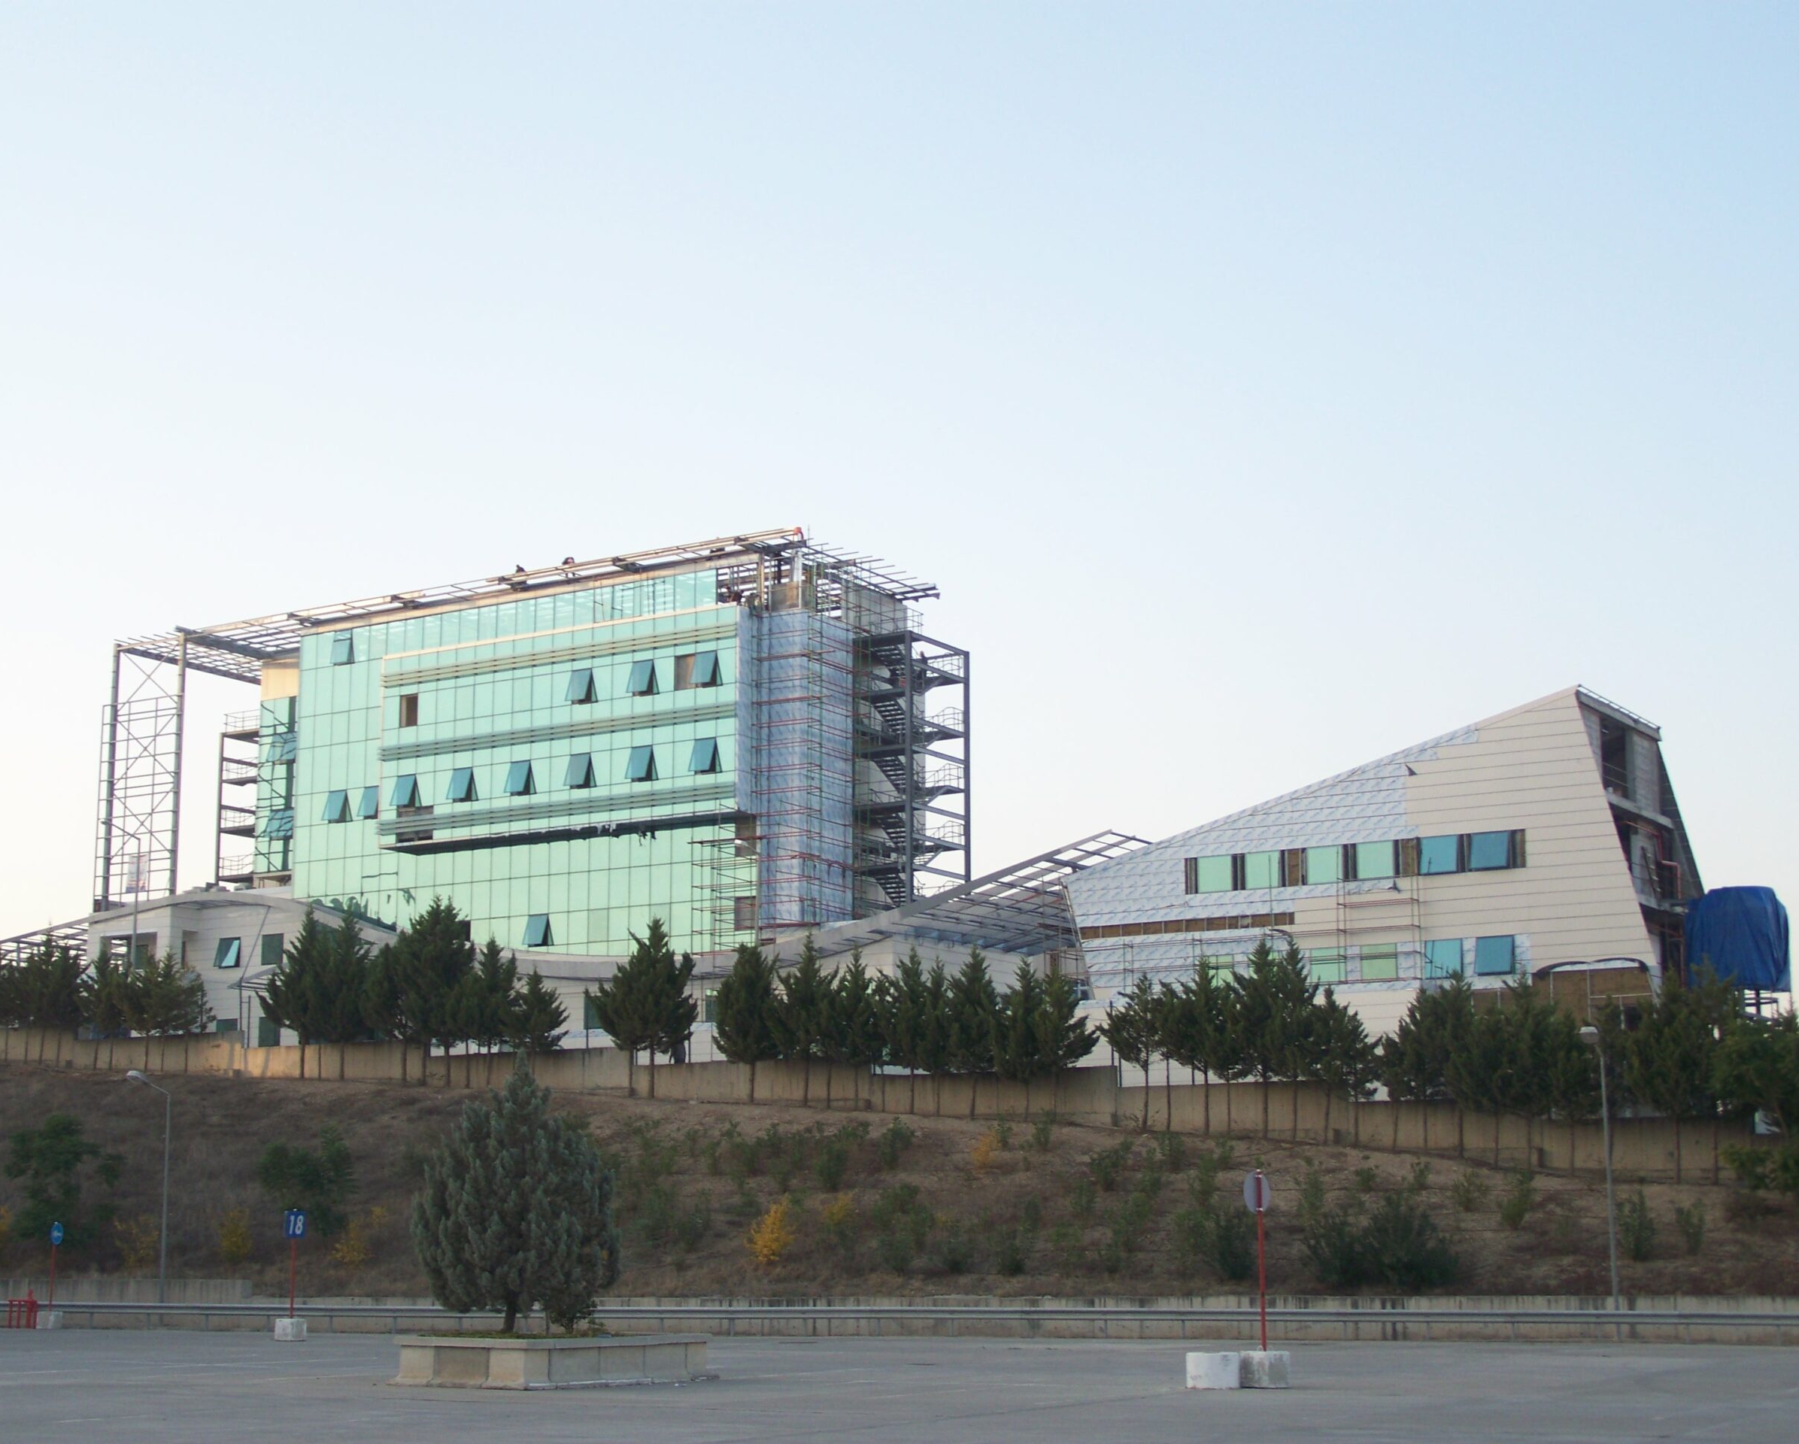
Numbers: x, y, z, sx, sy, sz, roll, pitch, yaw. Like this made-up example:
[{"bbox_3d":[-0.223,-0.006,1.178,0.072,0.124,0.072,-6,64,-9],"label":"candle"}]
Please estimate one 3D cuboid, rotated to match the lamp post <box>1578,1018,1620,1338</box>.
[{"bbox_3d":[16.638,10.852,70.671,0.400,7.242,2.100,-4,-11,21],"label":"lamp post"}]

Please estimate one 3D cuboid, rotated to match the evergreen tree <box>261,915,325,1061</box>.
[{"bbox_3d":[-21.519,9.613,106.496,2.347,5.761,2.347,0,-10,0],"label":"evergreen tree"}]

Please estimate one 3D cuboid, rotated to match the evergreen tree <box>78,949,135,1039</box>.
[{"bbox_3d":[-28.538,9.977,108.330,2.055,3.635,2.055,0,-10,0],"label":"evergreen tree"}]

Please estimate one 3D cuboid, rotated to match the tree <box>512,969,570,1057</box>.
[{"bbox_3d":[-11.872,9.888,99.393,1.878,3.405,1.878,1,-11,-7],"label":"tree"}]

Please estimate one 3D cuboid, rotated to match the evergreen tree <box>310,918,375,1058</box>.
[{"bbox_3d":[-19.488,9.493,105.175,2.265,5.689,2.265,0,-10,0],"label":"evergreen tree"}]

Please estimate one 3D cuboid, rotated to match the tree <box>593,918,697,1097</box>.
[{"bbox_3d":[-8.051,9.073,95.516,3.283,5.689,3.283,0,-10,0],"label":"tree"}]

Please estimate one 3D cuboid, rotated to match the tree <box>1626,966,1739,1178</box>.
[{"bbox_3d":[20.498,9.275,78.793,3.078,5.576,3.078,0,-10,0],"label":"tree"}]

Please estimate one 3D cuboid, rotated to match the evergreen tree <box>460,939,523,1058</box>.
[{"bbox_3d":[-13.401,9.252,98.882,2.072,4.208,2.072,0,-10,0],"label":"evergreen tree"}]

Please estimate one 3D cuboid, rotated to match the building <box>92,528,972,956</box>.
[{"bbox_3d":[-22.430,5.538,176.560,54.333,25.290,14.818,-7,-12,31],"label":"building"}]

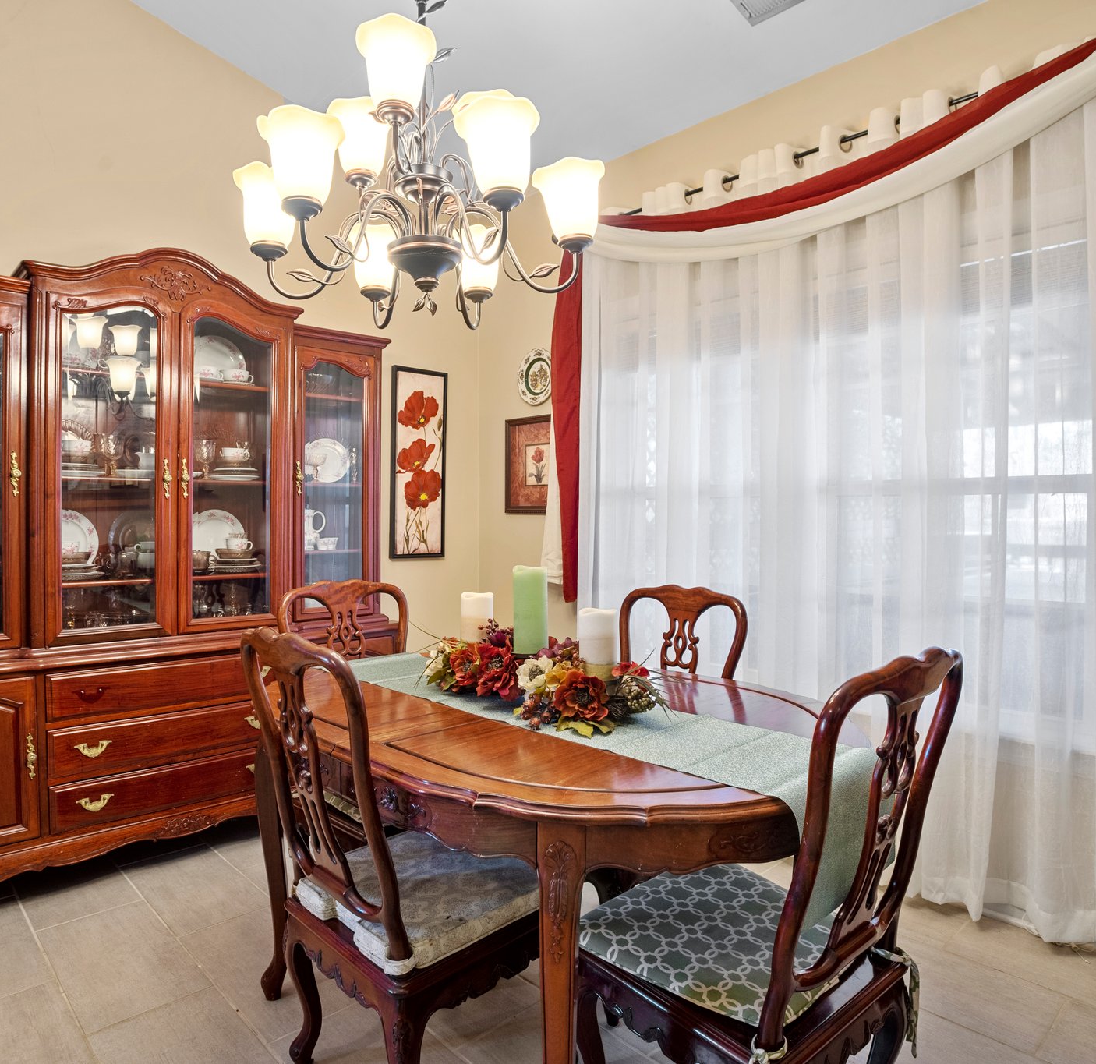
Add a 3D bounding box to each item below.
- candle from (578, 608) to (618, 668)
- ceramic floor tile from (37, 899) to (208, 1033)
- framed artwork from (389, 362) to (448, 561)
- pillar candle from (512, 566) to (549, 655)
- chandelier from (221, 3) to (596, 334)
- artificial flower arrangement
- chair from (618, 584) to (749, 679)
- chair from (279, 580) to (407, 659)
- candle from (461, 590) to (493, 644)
[{"bbox_3d":[0.111,0.242,1.680,0.084,0.155,0.084,0,1,0],"label":"candle"},{"bbox_3d":[-1.151,1.148,2.025,0.289,0.010,0.598,0,1,-44],"label":"ceramic floor tile"},{"bbox_3d":[-0.620,-0.328,3.633,0.315,0.910,0.025,0,1,-44],"label":"framed artwork"},{"bbox_3d":[-0.042,0.190,1.840,0.084,0.206,0.084,0,1,0],"label":"pillar candle"},{"bbox_3d":[-0.280,-0.795,1.622,0.780,0.720,0.780,0,1,-44],"label":"chandelier"},{"bbox_3d":[-0.020,0.296,1.673,0.290,0.160,0.570,0,1,-44],"label":"artificial flower arrangement"},{"bbox_3d":[0.225,0.649,2.112,0.560,0.975,0.490,0,1,-44],"label":"chair"},{"bbox_3d":[-0.475,0.644,2.233,0.490,0.975,0.560,0,1,-44],"label":"chair"},{"bbox_3d":[-0.167,0.230,1.829,0.075,0.150,0.075,0,1,-44],"label":"candle"}]

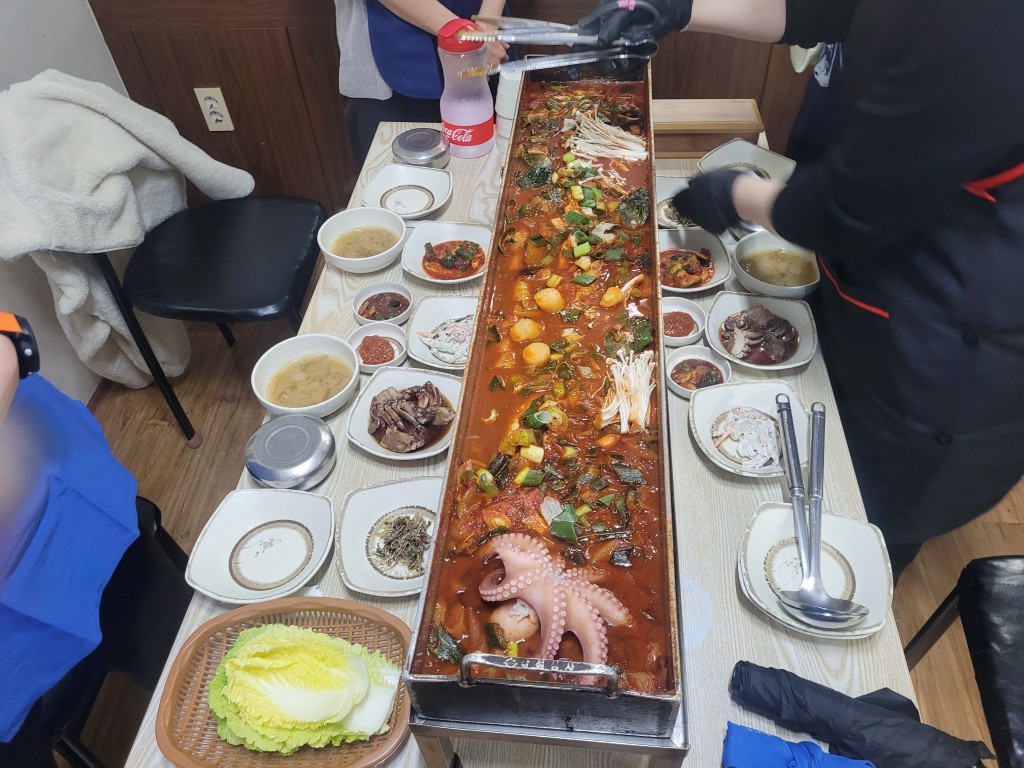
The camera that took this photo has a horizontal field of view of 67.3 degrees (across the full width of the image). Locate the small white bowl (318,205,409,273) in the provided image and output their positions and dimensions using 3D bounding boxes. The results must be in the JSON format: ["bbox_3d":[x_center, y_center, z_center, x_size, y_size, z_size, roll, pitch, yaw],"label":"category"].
[{"bbox_3d":[-0.231,-0.218,1.206,0.136,0.047,0.136,-2,47,2],"label":"small white bowl"}]

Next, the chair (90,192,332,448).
[{"bbox_3d":[-0.664,-0.262,1.724,0.470,0.810,0.430,0,47,3],"label":"chair"}]

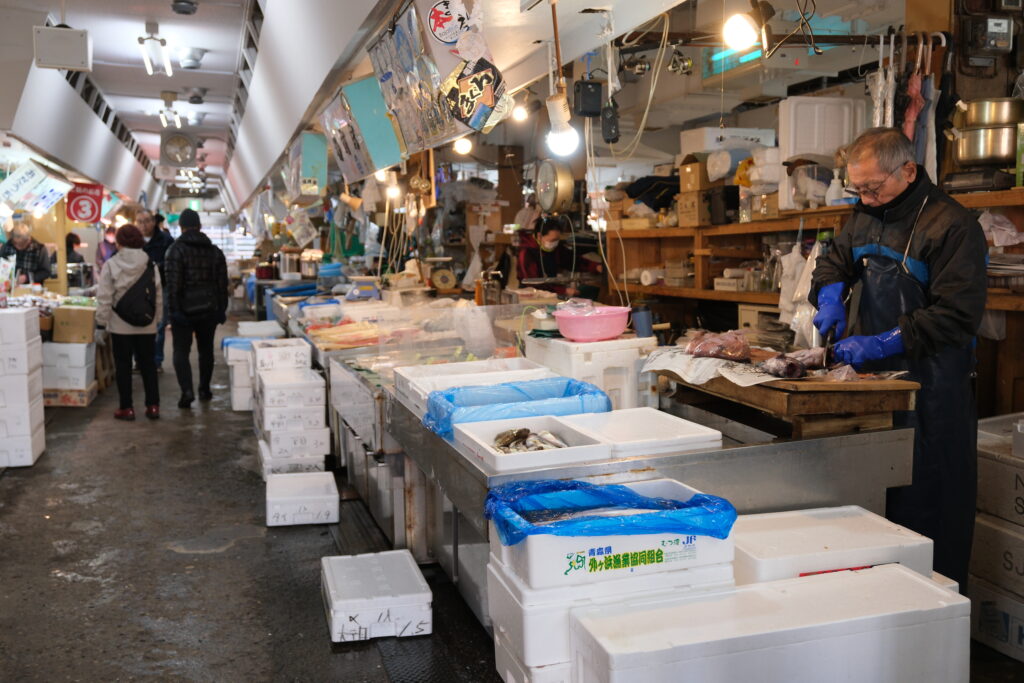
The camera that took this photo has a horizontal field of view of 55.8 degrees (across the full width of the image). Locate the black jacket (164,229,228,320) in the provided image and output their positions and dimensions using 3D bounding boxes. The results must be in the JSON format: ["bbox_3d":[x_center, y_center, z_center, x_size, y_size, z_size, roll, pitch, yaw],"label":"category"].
[{"bbox_3d":[-2.773,-0.589,8.500,0.520,0.800,0.330,-2,6,-17],"label":"black jacket"}]

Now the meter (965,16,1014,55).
[{"bbox_3d":[1.969,-1.259,3.980,0.140,0.145,0.095,-2,6,-17],"label":"meter"}]

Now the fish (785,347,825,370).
[{"bbox_3d":[1.078,0.059,3.540,0.150,0.065,0.100,-2,6,-17],"label":"fish"}]

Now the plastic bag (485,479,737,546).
[{"bbox_3d":[0.242,0.417,2.365,0.538,0.086,0.295,-3,7,-17],"label":"plastic bag"}]

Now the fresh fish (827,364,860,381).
[{"bbox_3d":[1.032,0.093,3.026,0.100,0.045,0.070,-3,6,-17],"label":"fresh fish"}]

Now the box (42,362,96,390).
[{"bbox_3d":[-4.194,0.320,9.161,0.390,0.200,0.440,-2,6,-11],"label":"box"}]

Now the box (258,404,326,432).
[{"bbox_3d":[-1.421,0.453,6.250,0.370,0.147,0.520,-3,6,-16],"label":"box"}]

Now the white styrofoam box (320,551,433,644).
[{"bbox_3d":[-0.541,0.990,3.815,0.362,0.160,0.492,-2,7,-15],"label":"white styrofoam box"}]

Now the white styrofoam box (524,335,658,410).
[{"bbox_3d":[0.314,0.114,3.687,0.372,0.270,0.350,-3,7,-24],"label":"white styrofoam box"}]

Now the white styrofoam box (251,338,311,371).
[{"bbox_3d":[-1.592,0.089,6.660,0.354,0.141,0.525,-2,6,-18],"label":"white styrofoam box"}]

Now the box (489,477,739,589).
[{"bbox_3d":[0.250,0.483,2.472,0.540,0.140,0.315,-3,6,-18],"label":"box"}]

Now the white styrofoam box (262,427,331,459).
[{"bbox_3d":[-1.335,0.587,6.000,0.352,0.152,0.520,-2,6,-16],"label":"white styrofoam box"}]

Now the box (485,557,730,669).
[{"bbox_3d":[0.238,0.624,2.392,0.531,0.170,0.299,-3,7,-17],"label":"box"}]

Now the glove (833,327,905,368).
[{"bbox_3d":[1.113,0.019,3.020,0.215,0.098,0.092,-19,15,-32],"label":"glove"}]

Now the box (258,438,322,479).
[{"bbox_3d":[-1.387,0.750,6.136,0.362,0.143,0.510,-2,7,-16],"label":"box"}]

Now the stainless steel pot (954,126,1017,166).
[{"bbox_3d":[1.905,-0.780,3.880,0.245,0.155,0.245,-1,6,0],"label":"stainless steel pot"}]

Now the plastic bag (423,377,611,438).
[{"bbox_3d":[0.019,0.209,3.062,0.521,0.097,0.347,-3,7,-17],"label":"plastic bag"}]

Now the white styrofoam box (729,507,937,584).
[{"bbox_3d":[0.774,0.541,2.514,0.490,0.098,0.335,-2,7,-16],"label":"white styrofoam box"}]

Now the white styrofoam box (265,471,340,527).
[{"bbox_3d":[-1.107,0.829,5.112,0.358,0.146,0.515,-2,6,-13],"label":"white styrofoam box"}]

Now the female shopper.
[{"bbox_3d":[-3.150,-0.160,7.950,0.500,1.570,0.360,-3,6,-25],"label":"female shopper"}]

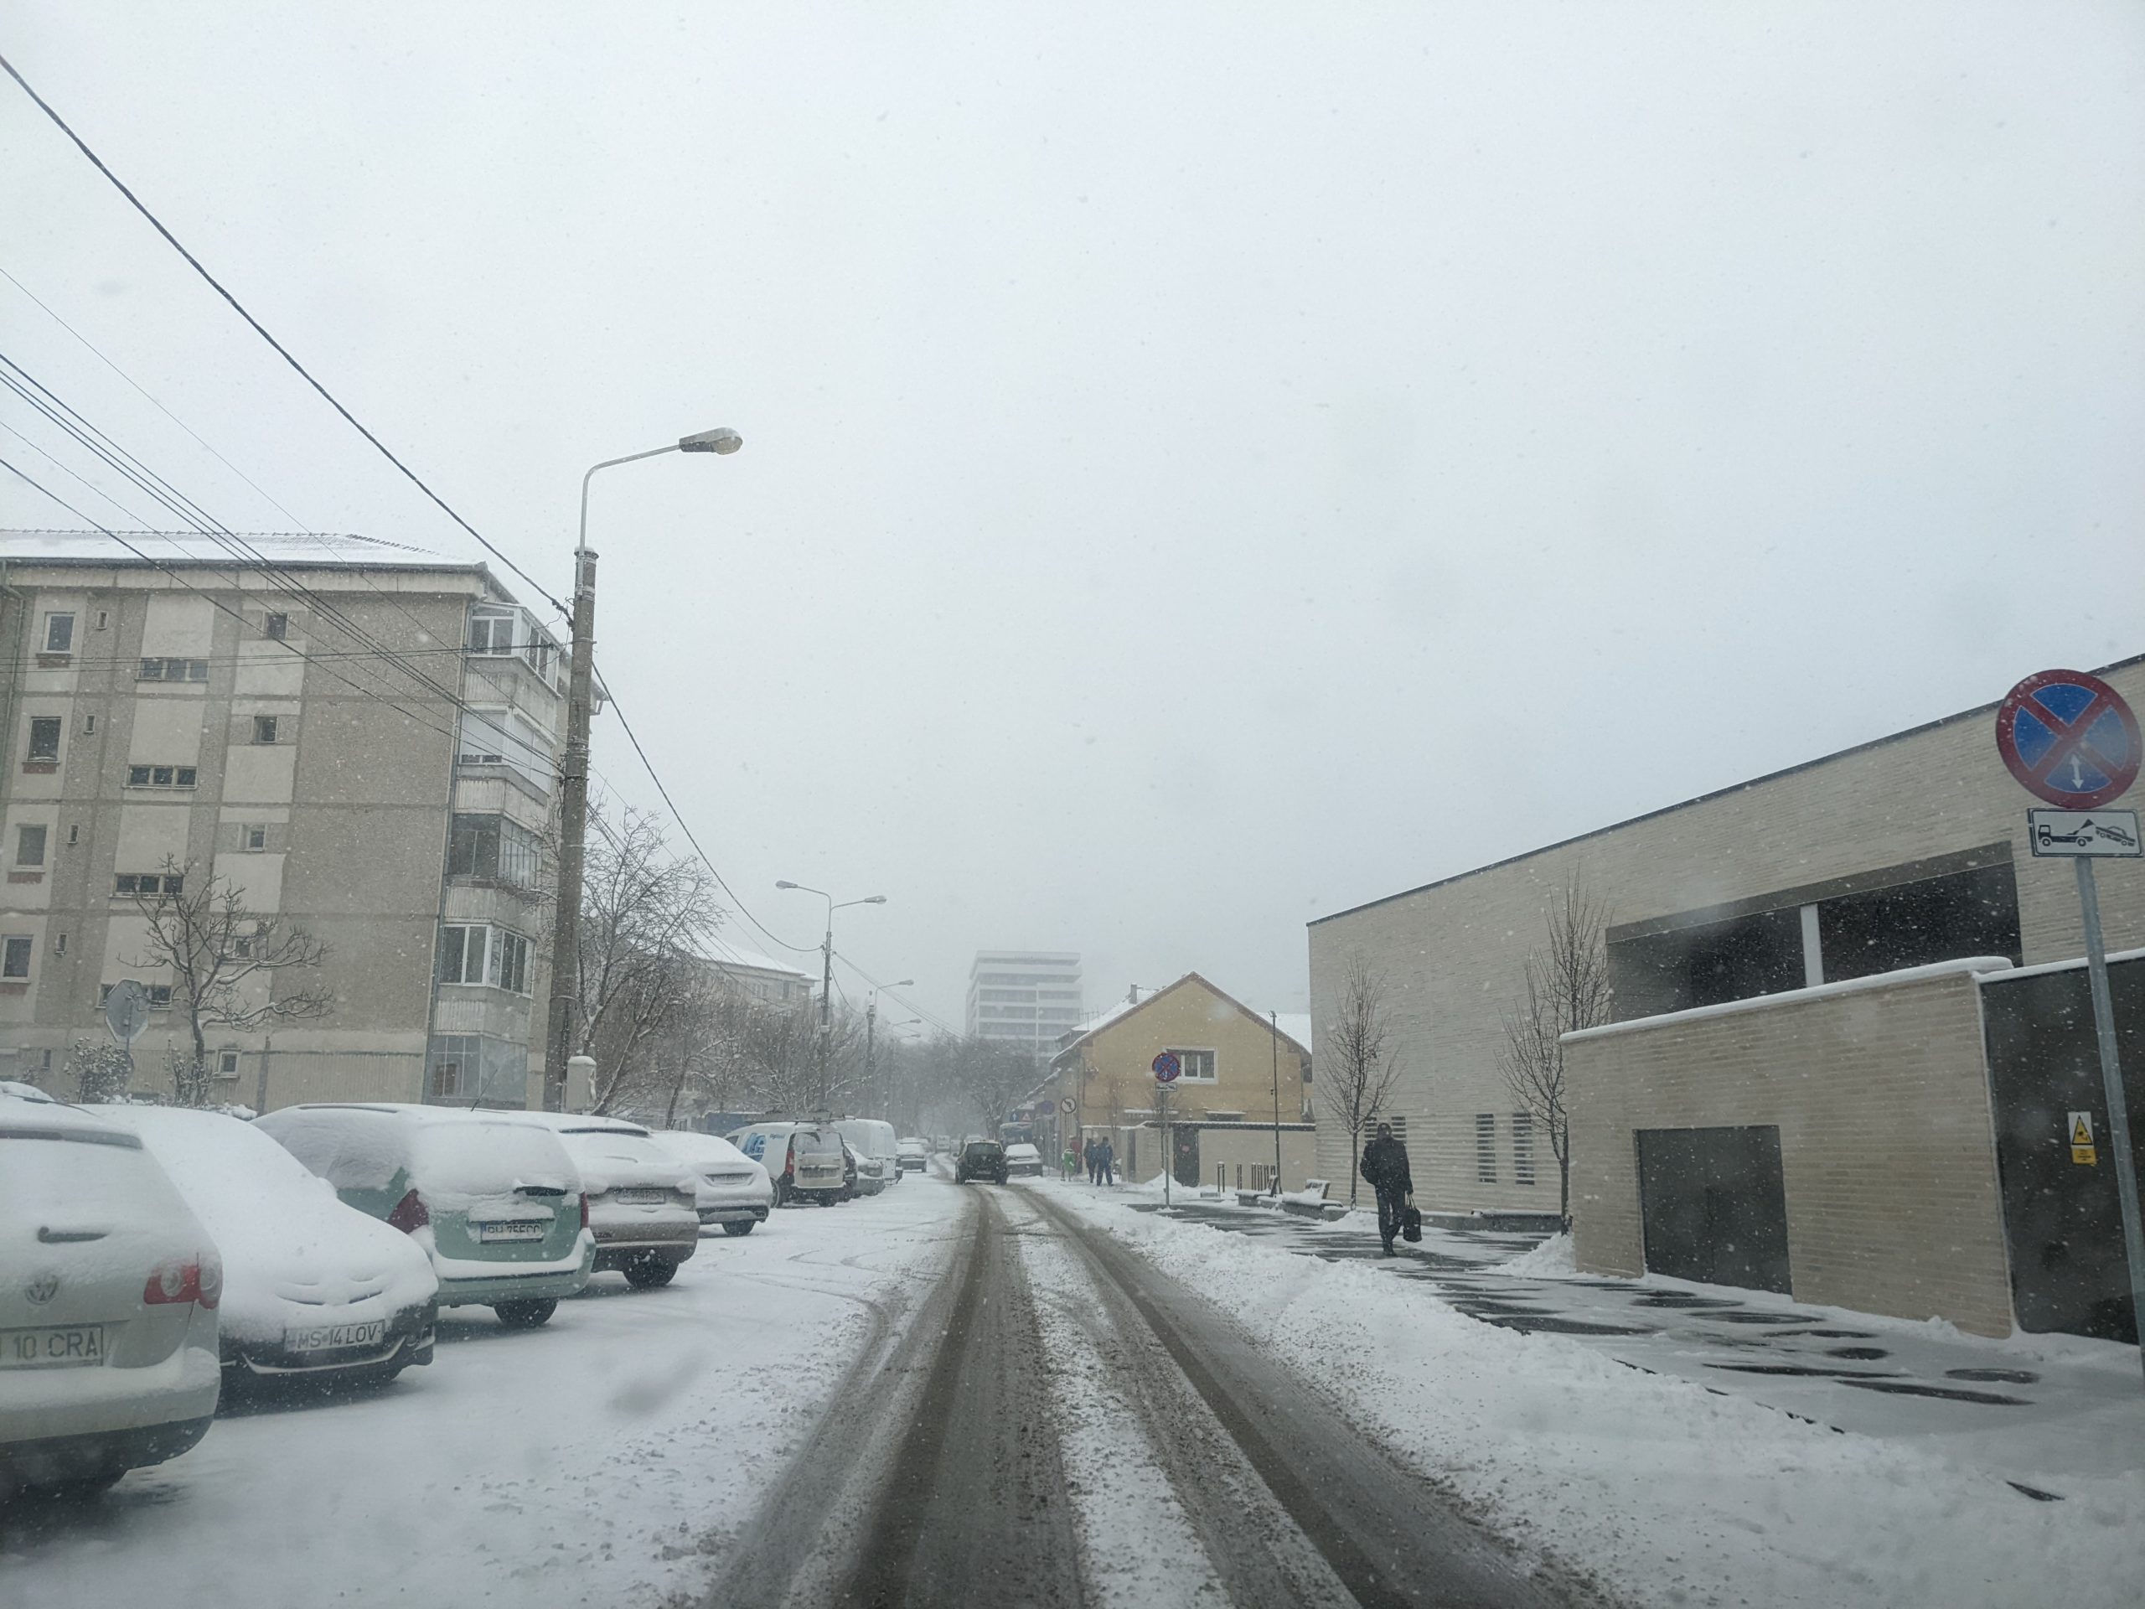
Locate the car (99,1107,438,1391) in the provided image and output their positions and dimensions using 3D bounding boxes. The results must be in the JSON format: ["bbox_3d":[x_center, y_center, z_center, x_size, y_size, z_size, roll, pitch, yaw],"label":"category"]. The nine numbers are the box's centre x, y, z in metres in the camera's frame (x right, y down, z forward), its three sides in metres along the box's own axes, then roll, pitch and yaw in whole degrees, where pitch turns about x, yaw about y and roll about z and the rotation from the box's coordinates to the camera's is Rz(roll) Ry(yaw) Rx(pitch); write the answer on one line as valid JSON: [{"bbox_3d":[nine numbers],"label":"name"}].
[{"bbox_3d":[-5.200,2.396,9.185,4.050,1.500,1.740,-8,-14,33],"label":"car"}]

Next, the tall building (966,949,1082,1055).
[{"bbox_3d":[-8.571,45.253,303.092,19.500,36.000,16.000,2,-12,-10],"label":"tall building"}]

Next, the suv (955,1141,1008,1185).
[{"bbox_3d":[-3.465,13.357,62.541,1.830,1.670,4.320,1,-12,-5],"label":"suv"}]

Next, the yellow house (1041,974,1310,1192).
[{"bbox_3d":[3.652,11.257,67.110,9.900,7.600,12.000,1,-12,-4],"label":"yellow house"}]

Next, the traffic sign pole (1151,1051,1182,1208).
[{"bbox_3d":[1.940,6.814,35.149,0.600,3.300,0.120,0,-12,0],"label":"traffic sign pole"}]

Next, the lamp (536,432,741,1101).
[{"bbox_3d":[-5.301,0.289,20.560,1.980,10.350,0.380,1,-12,-4],"label":"lamp"}]

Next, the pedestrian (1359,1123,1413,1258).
[{"bbox_3d":[3.951,4.860,21.055,0.600,1.660,0.450,3,-12,-12],"label":"pedestrian"}]

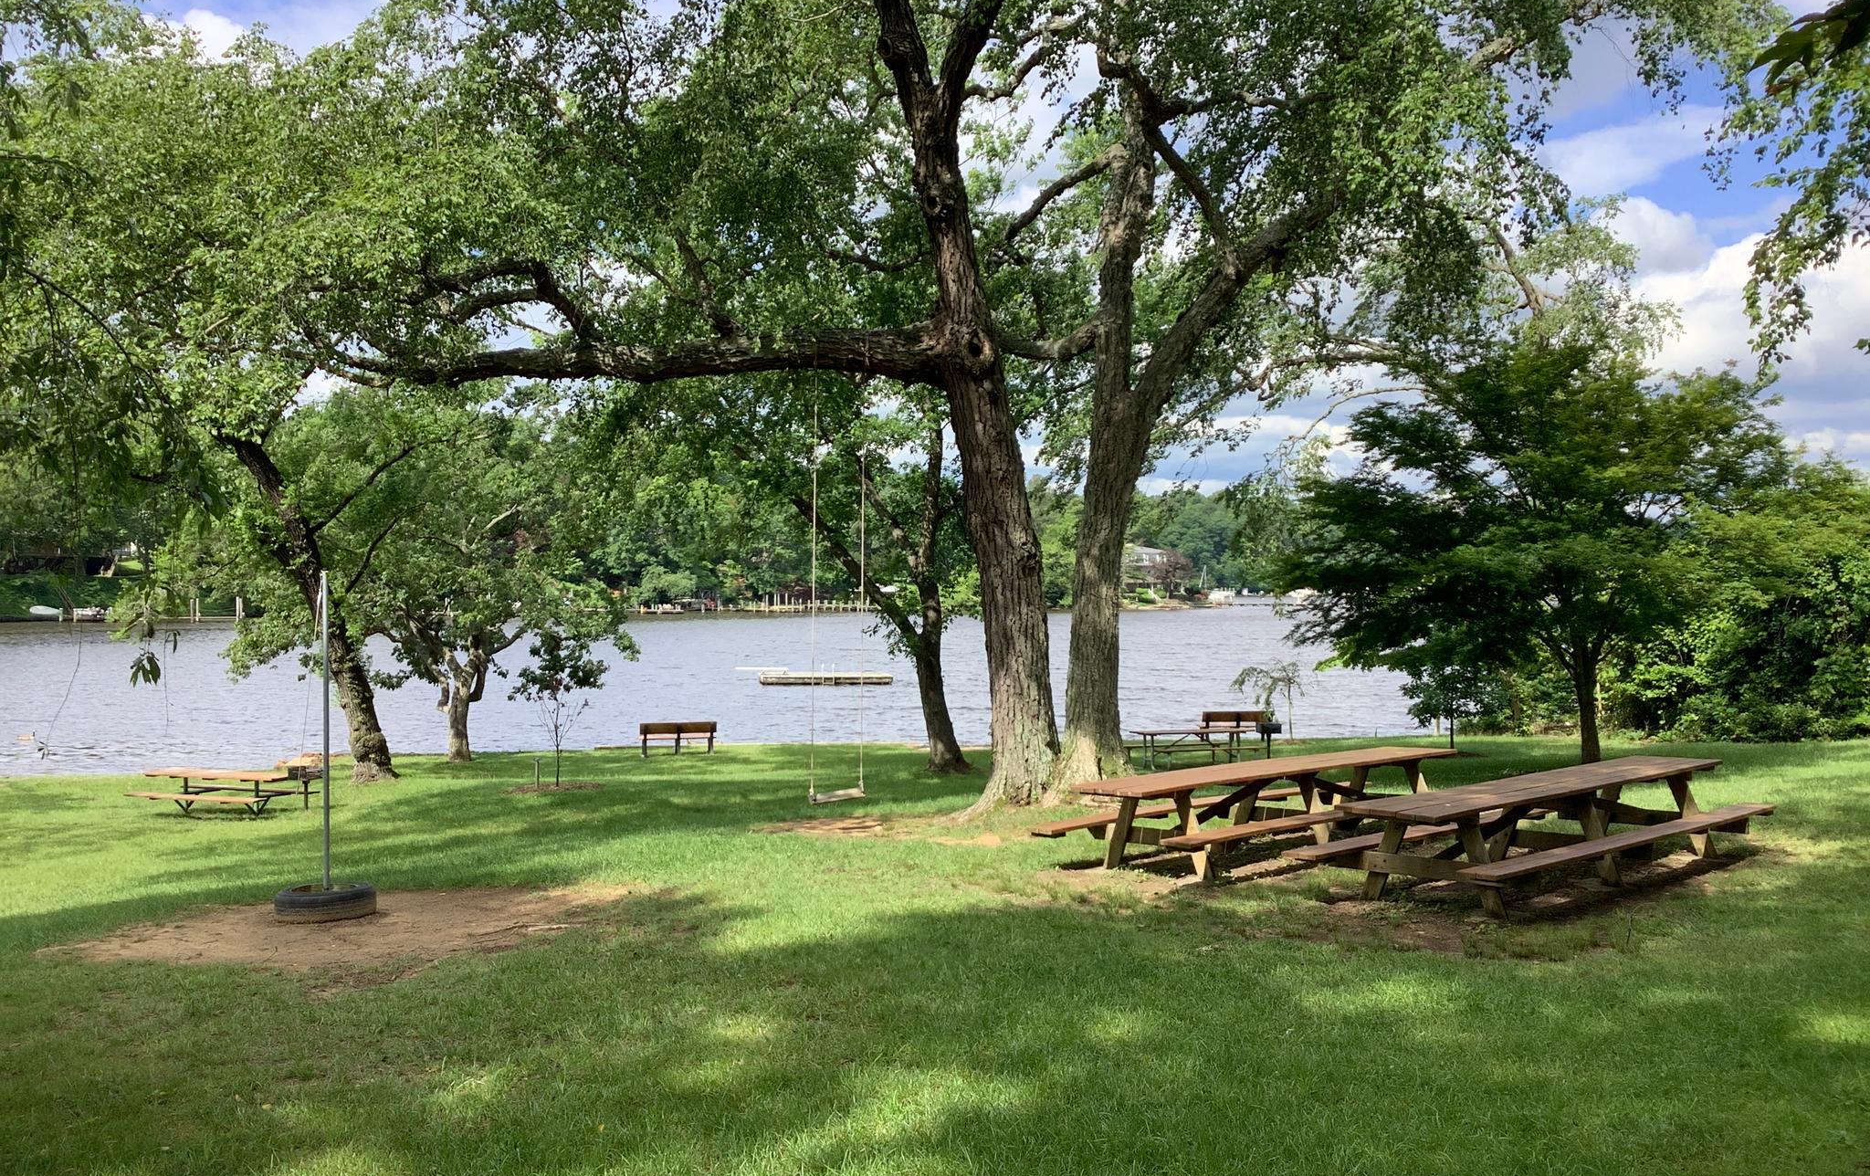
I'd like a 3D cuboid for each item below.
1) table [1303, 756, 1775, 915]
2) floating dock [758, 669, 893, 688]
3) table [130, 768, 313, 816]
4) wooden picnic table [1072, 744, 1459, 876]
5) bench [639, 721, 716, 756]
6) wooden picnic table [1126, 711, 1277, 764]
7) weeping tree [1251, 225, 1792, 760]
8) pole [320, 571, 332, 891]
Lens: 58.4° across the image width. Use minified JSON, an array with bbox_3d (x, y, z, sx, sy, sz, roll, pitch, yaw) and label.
[{"bbox_3d":[4.860,1.910,13.180,4.880,0.760,1.640,0,0,-44],"label":"table"},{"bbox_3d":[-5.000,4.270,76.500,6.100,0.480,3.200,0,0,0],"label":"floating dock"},{"bbox_3d":[-12.950,3.790,30.500,2.700,0.760,1.620,0,0,19],"label":"table"},{"bbox_3d":[3.110,1.990,14.950,4.800,0.760,1.630,0,0,-44],"label":"wooden picnic table"},{"bbox_3d":[-5.830,3.420,38.000,1.830,0.800,0.620,0,0,-16],"label":"bench"},{"bbox_3d":[5.200,3.300,34.000,2.460,0.760,1.720,0,0,-18],"label":"wooden picnic table"},{"bbox_3d":[9.850,-1.300,28.000,8.500,8.600,7.800,0,0,0],"label":"weeping tree"},{"bbox_3d":[-4.540,1.120,12.500,0.048,2.440,0.048,0,0,0],"label":"pole"}]

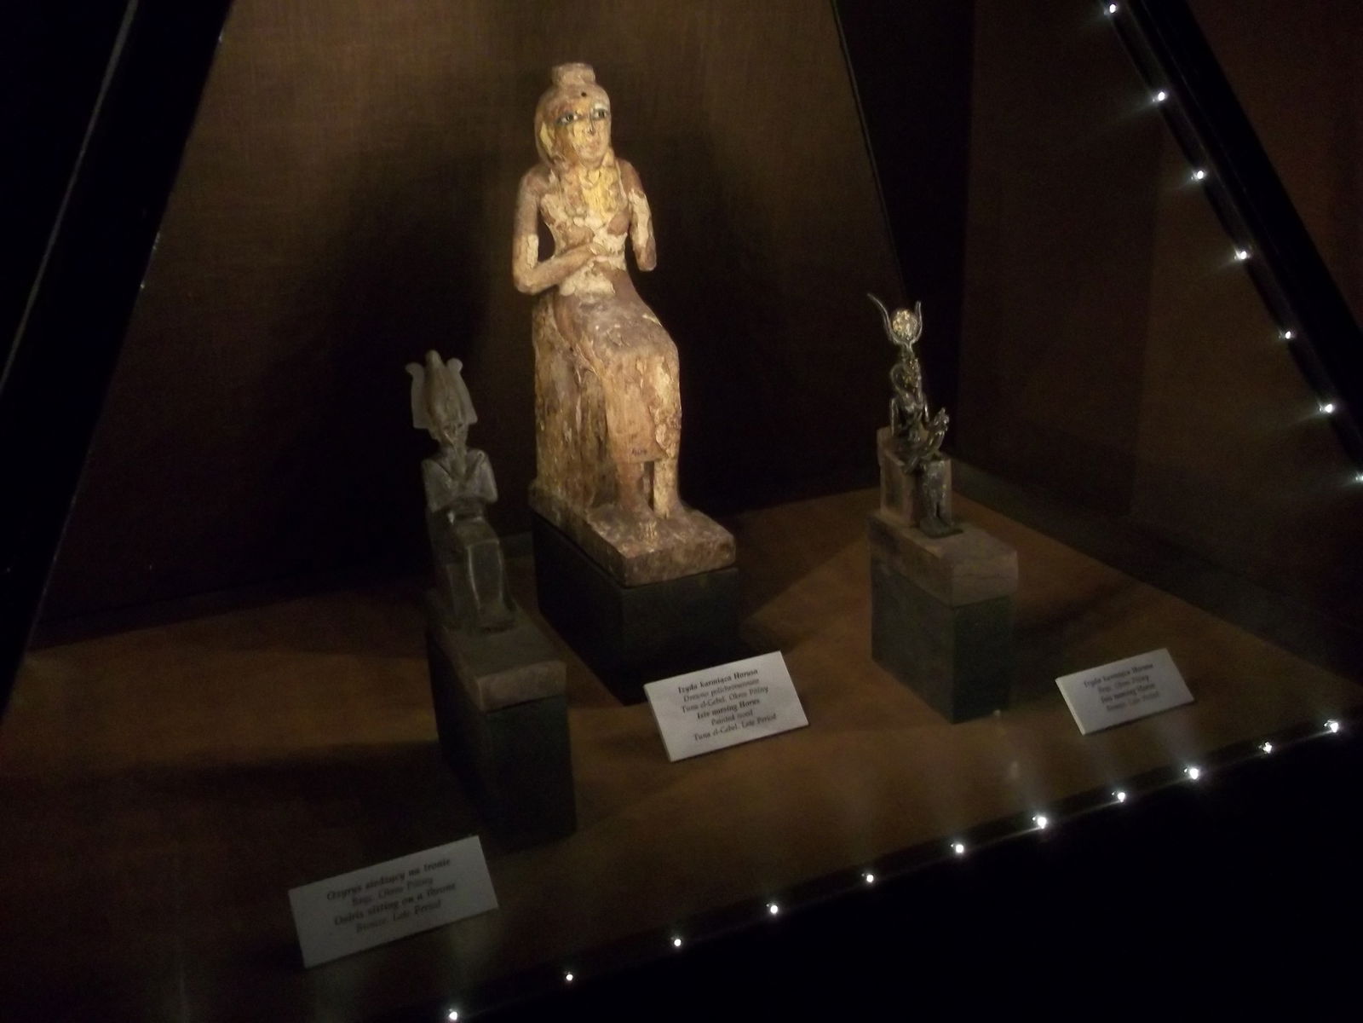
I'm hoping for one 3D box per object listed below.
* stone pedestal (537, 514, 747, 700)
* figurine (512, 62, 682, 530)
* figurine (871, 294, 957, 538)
[{"bbox_3d":[-0.041,0.065,1.042,0.097,0.092,0.215,-11,20,-21],"label":"stone pedestal"},{"bbox_3d":[-0.063,-0.167,0.979,0.123,0.342,0.166,-11,20,-21],"label":"figurine"},{"bbox_3d":[0.171,-0.071,0.905,0.049,0.167,0.071,-10,19,-19],"label":"figurine"}]

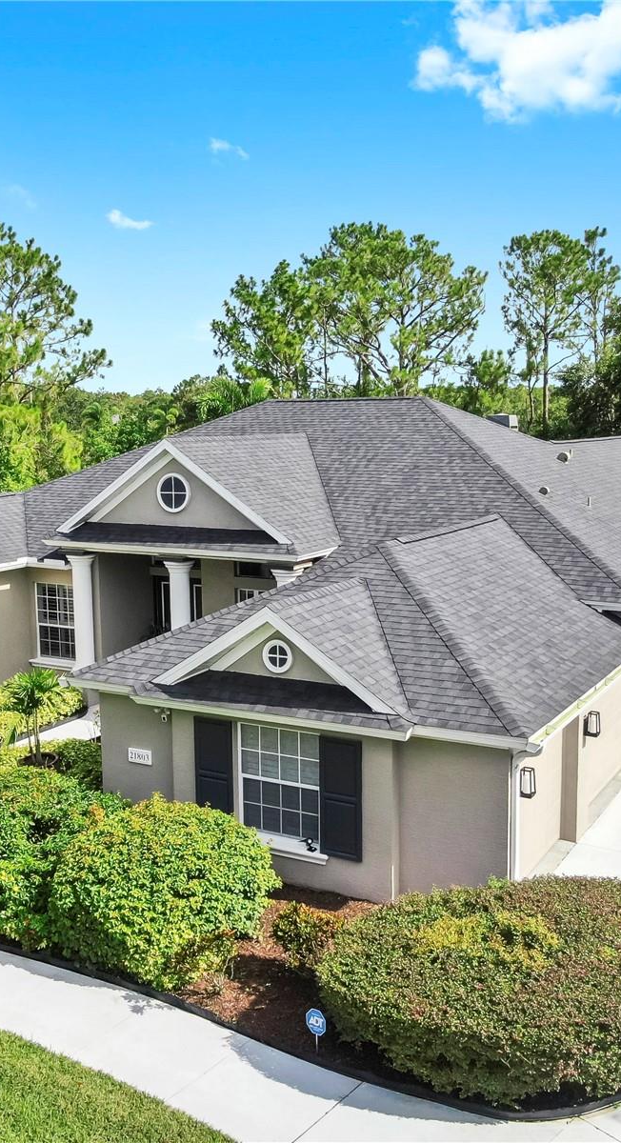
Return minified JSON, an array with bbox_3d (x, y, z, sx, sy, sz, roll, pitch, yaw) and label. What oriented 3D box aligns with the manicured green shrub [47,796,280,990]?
[{"bbox_3d":[-1.909,3.909,13.477,2.750,1.570,2.850,-1,8,0],"label":"manicured green shrub"}]

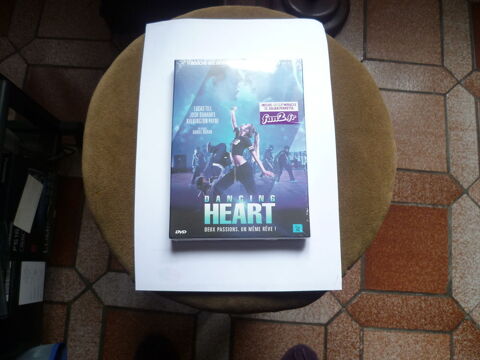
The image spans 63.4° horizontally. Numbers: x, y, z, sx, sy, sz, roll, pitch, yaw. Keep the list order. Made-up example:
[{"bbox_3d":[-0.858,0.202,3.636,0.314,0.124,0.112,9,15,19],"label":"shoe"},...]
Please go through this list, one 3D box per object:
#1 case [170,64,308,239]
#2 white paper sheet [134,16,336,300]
[{"bbox_3d":[-0.001,-0.034,0.407,0.138,0.016,0.191,0,79,0],"label":"case"},{"bbox_3d":[-0.001,-0.034,0.417,0.210,0.005,0.297,0,79,0],"label":"white paper sheet"}]

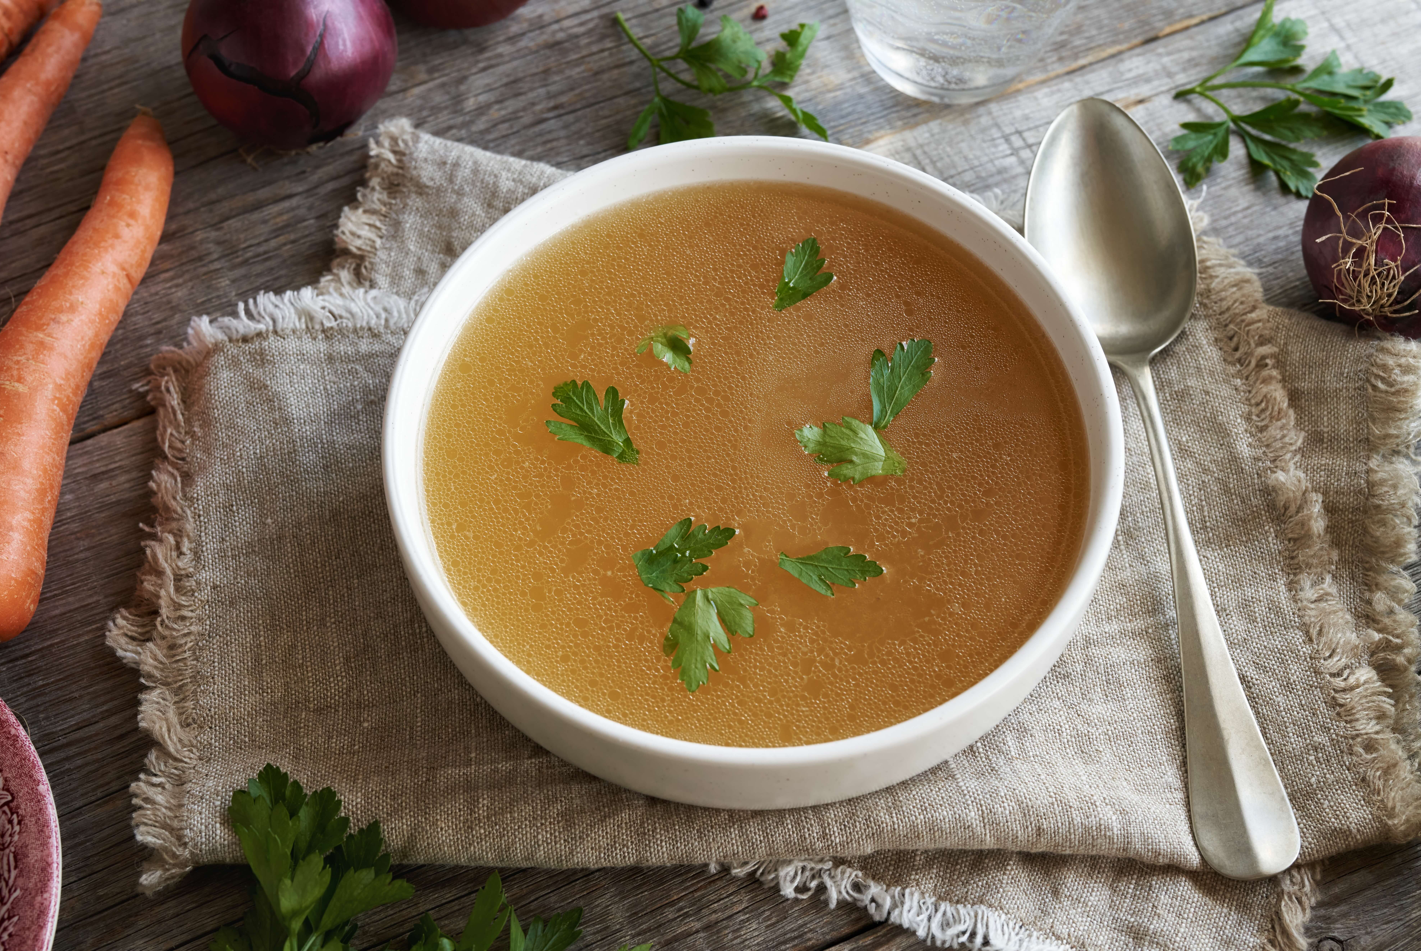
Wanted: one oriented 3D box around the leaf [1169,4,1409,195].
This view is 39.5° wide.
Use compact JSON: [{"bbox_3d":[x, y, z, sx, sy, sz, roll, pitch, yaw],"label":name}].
[{"bbox_3d":[0.160,-0.107,0.551,0.067,0.018,0.066,0,59,0],"label":"leaf"}]

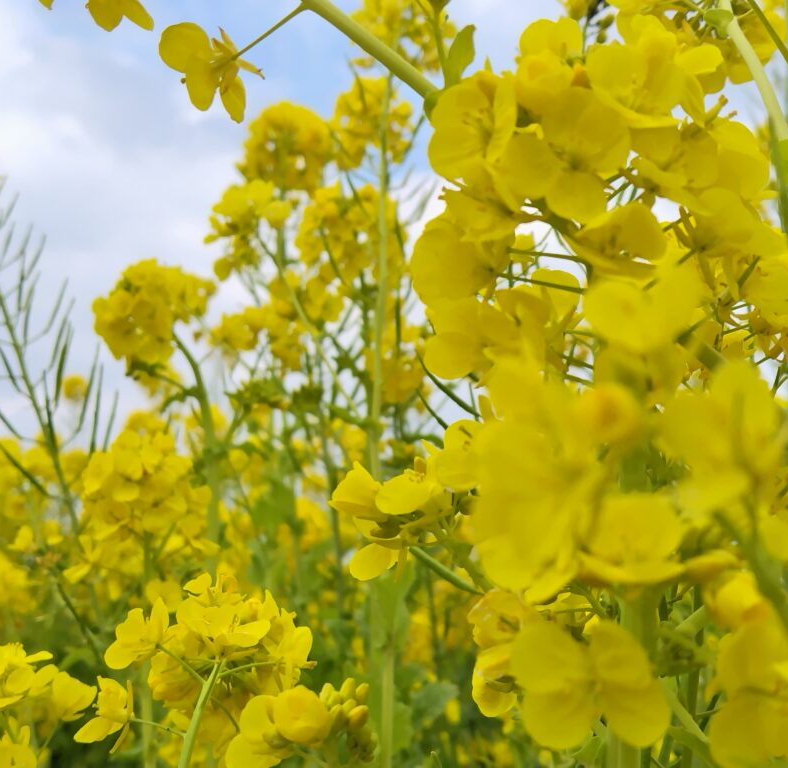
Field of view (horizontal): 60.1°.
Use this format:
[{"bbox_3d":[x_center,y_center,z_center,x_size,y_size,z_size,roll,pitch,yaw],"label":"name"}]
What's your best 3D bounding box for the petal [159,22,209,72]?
[{"bbox_3d":[-0.052,-0.084,0.170,0.014,0.012,0.004,35,-28,9],"label":"petal"}]

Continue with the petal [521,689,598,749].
[{"bbox_3d":[0.027,0.054,0.112,0.012,0.013,0.004,37,-9,1],"label":"petal"}]

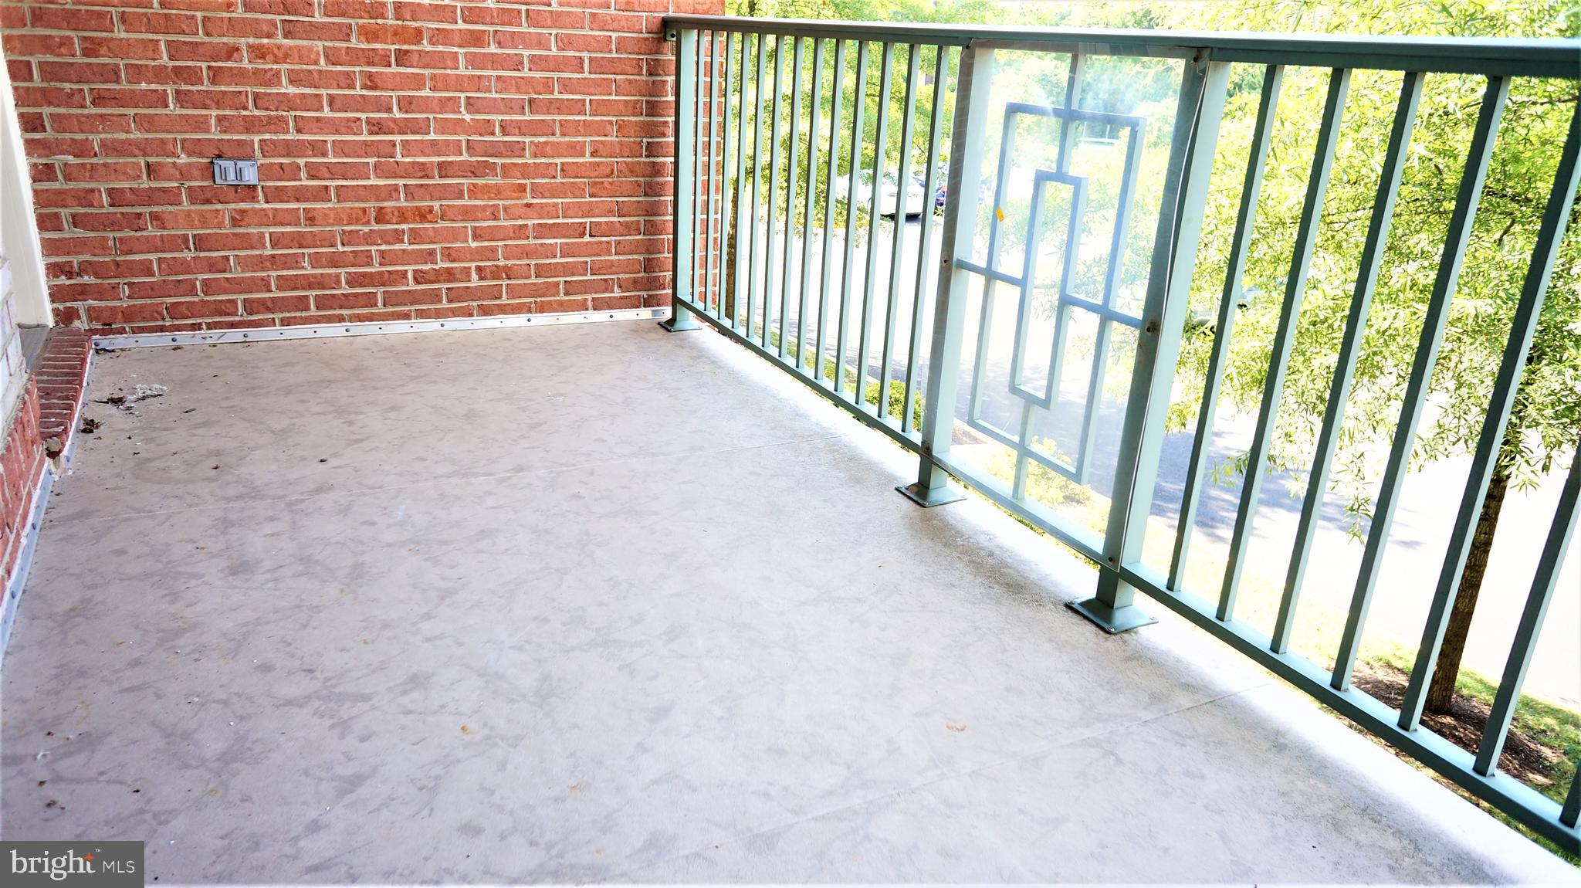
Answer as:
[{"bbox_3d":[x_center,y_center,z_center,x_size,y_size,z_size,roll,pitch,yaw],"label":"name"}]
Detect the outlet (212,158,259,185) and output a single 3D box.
[{"bbox_3d":[-1.667,-0.819,3.032,0.116,0.073,0.025,-8,23,-27],"label":"outlet"}]

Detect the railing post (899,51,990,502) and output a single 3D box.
[{"bbox_3d":[0.367,-0.356,2.263,0.123,1.020,0.123,-8,23,-27],"label":"railing post"}]

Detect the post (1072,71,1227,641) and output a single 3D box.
[{"bbox_3d":[0.646,-0.148,1.774,0.123,1.020,0.123,-8,23,-27],"label":"post"}]

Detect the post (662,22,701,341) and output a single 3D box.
[{"bbox_3d":[-0.381,-0.911,3.568,0.123,1.020,0.123,-8,23,-27],"label":"post"}]

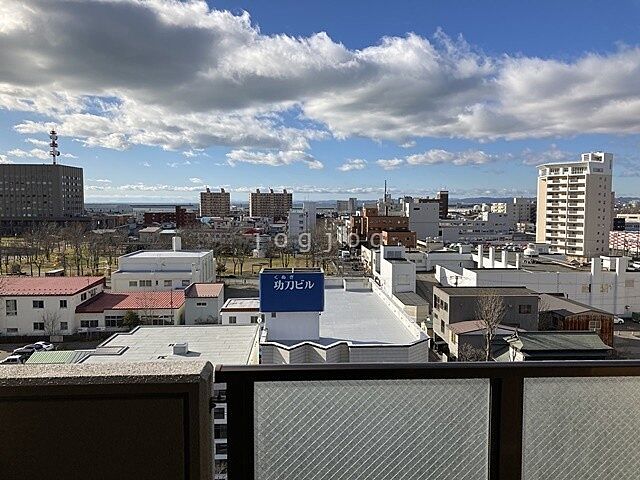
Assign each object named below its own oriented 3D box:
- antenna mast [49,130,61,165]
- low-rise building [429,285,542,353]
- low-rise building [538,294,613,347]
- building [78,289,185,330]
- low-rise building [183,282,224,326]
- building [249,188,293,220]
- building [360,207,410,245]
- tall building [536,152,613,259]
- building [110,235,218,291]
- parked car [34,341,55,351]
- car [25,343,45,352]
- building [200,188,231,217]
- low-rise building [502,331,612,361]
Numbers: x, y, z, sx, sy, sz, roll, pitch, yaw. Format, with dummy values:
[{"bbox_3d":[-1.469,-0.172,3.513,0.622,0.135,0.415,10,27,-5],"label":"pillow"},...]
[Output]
[{"bbox_3d":[-163.413,-56.812,319.000,4.800,22.000,4.600,0,4,-3],"label":"antenna mast"},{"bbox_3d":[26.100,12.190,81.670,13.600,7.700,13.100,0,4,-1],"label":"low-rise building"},{"bbox_3d":[38.780,12.715,82.307,7.600,6.100,14.200,0,4,-3],"label":"low-rise building"},{"bbox_3d":[-31.664,12.638,89.688,15.800,5.200,13.000,0,4,-3],"label":"building"},{"bbox_3d":[-21.210,11.930,96.120,6.100,6.100,7.000,0,4,-1],"label":"low-rise building"},{"bbox_3d":[-50.835,-35.803,549.345,43.500,36.300,11.500,0,4,1],"label":"building"},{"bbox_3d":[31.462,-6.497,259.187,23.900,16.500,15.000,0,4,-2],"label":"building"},{"bbox_3d":[96.744,-12.617,197.580,16.000,40.200,20.500,-2,5,-30],"label":"tall building"},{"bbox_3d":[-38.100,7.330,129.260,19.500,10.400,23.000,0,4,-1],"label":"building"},{"bbox_3d":[-41.030,15.690,76.340,3.900,1.500,1.700,0,4,-1],"label":"parked car"},{"bbox_3d":[-41.620,15.780,75.140,3.900,1.500,1.700,0,4,-1],"label":"car"},{"bbox_3d":[-111.080,-34.670,546.060,28.500,33.000,12.000,-1,4,-19],"label":"building"},{"bbox_3d":[31.288,14.310,67.700,11.600,5.000,6.200,0,4,-3],"label":"low-rise building"}]

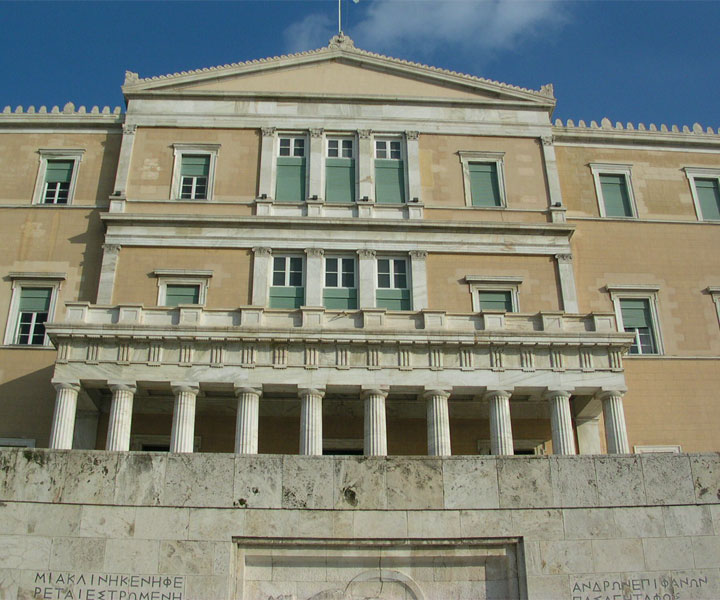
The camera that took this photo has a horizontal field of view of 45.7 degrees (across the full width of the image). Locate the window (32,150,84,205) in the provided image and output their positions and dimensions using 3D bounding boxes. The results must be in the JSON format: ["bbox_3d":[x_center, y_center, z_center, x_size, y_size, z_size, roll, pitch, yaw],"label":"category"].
[{"bbox_3d":[-13.991,-5.708,39.840,2.278,3.043,0.400,1,-26,-3],"label":"window"}]

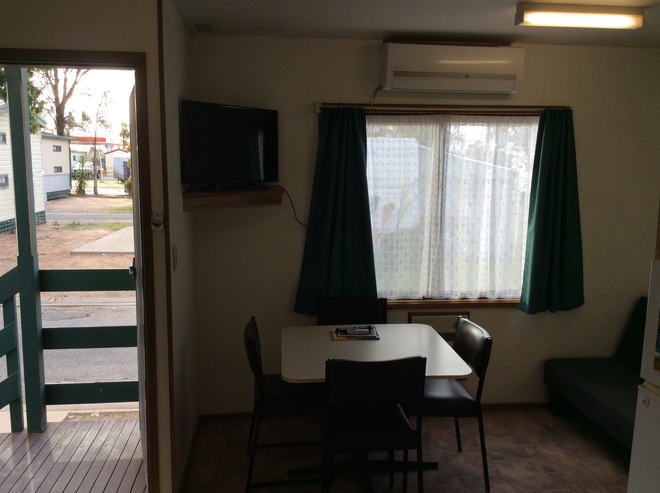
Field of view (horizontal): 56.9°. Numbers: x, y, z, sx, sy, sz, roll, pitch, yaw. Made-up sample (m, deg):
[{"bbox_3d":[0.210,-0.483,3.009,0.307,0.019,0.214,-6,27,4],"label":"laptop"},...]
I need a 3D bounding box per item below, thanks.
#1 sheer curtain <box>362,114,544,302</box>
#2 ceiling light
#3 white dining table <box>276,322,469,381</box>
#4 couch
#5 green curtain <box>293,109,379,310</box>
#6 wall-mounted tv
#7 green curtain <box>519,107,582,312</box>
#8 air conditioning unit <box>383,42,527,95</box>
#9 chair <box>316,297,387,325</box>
[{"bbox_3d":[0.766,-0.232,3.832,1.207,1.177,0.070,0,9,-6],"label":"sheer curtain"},{"bbox_3d":[1.169,-1.074,2.857,0.604,0.091,0.111,0,9,-6],"label":"ceiling light"},{"bbox_3d":[0.187,0.871,3.215,0.885,0.714,0.875,0,9,-6],"label":"white dining table"},{"bbox_3d":[1.909,0.834,3.307,0.825,0.795,1.610,0,9,-6],"label":"couch"},{"bbox_3d":[0.046,-0.201,3.710,0.523,1.278,0.121,0,9,-6],"label":"green curtain"},{"bbox_3d":[-0.533,-0.541,3.311,0.080,0.422,0.714,6,10,34],"label":"wall-mounted tv"},{"bbox_3d":[1.442,-0.207,3.846,0.443,1.298,0.121,0,9,-6],"label":"green curtain"},{"bbox_3d":[0.725,-1.054,3.649,0.825,0.267,0.191,0,9,-6],"label":"air conditioning unit"},{"bbox_3d":[0.154,0.759,3.624,0.440,0.810,0.500,0,9,-6],"label":"chair"}]

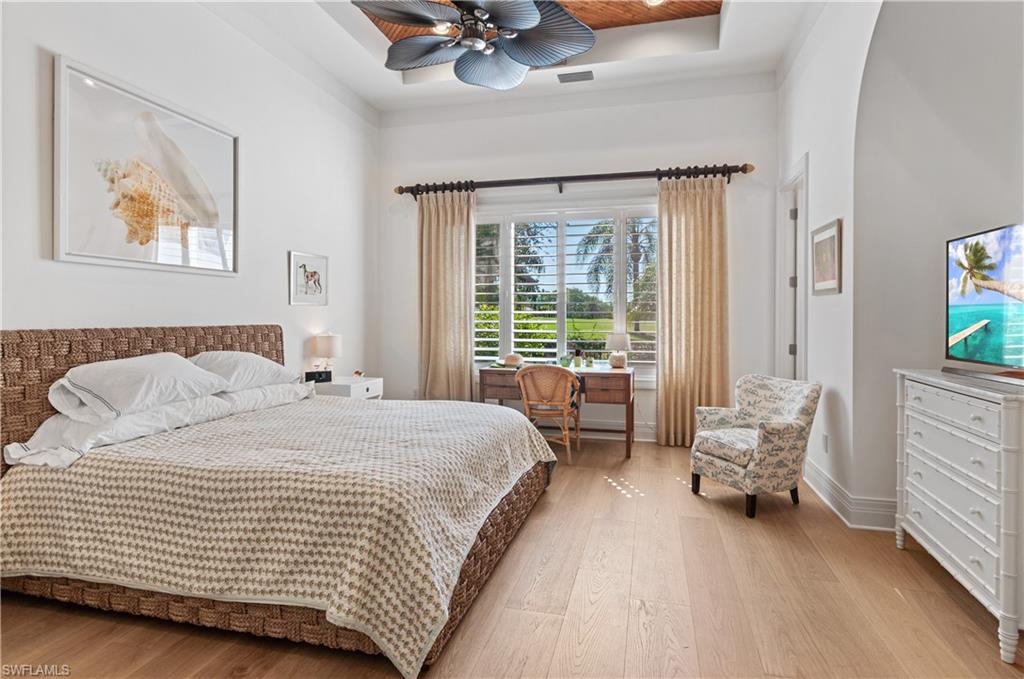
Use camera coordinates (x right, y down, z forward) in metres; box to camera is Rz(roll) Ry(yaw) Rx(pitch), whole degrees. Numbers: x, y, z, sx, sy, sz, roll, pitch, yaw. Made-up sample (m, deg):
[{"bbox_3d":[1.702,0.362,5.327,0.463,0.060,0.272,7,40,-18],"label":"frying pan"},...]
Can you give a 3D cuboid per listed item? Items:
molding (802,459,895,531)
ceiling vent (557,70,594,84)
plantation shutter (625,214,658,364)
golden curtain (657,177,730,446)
[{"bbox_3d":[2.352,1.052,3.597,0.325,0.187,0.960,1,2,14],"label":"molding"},{"bbox_3d":[0.637,-2.600,5.074,0.346,0.025,0.193,1,2,14],"label":"ceiling vent"},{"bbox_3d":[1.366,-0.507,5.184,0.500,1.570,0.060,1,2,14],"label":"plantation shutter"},{"bbox_3d":[1.795,-0.269,5.085,0.678,2.650,0.140,1,2,14],"label":"golden curtain"}]

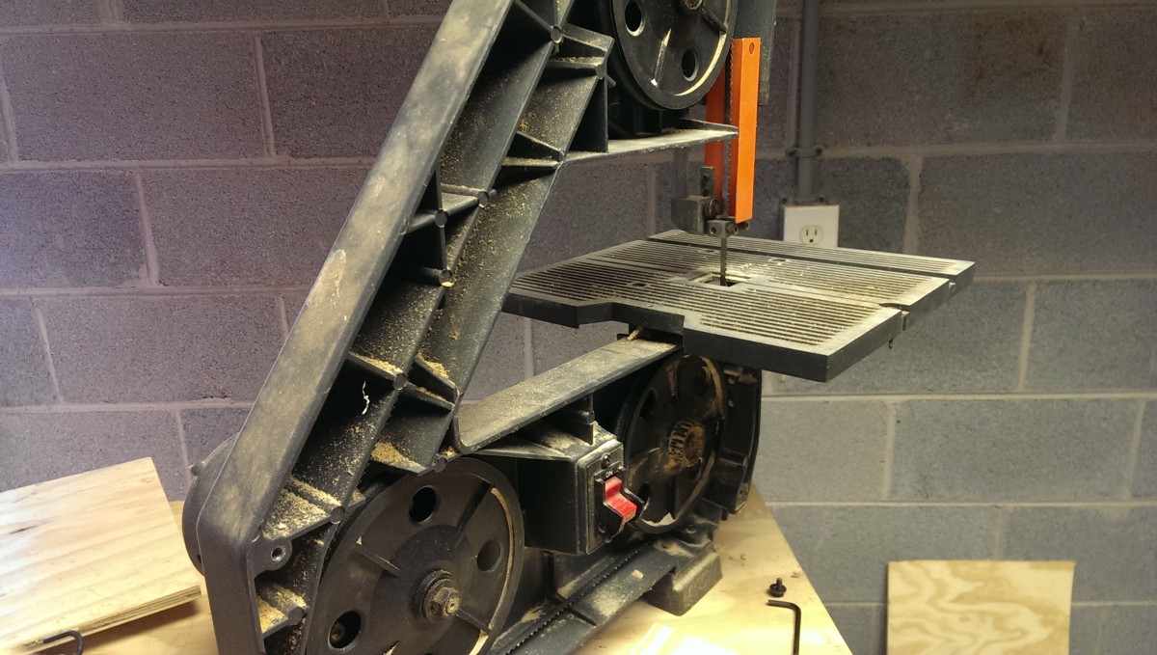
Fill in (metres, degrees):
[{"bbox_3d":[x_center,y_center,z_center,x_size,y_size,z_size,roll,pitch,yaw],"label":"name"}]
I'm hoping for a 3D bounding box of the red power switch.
[{"bbox_3d":[0.030,0.118,0.594,0.018,0.027,0.016,12,21,37],"label":"red power switch"}]

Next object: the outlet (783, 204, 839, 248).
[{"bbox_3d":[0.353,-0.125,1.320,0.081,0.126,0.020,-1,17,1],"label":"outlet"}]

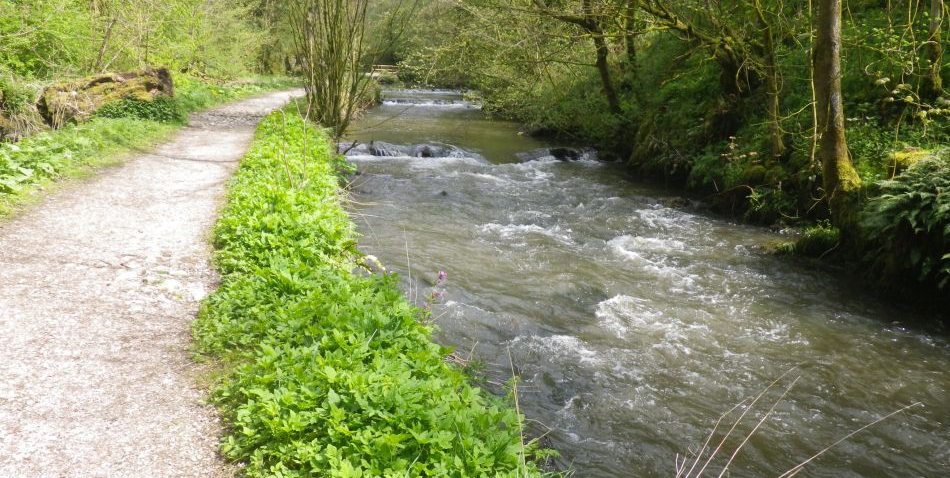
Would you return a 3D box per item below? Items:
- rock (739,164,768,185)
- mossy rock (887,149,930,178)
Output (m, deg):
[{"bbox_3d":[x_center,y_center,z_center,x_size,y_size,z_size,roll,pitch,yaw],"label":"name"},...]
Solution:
[{"bbox_3d":[4.305,-0.997,10.900,0.460,0.290,0.400,6,15,21],"label":"rock"},{"bbox_3d":[5.422,-0.930,8.800,0.560,0.350,0.450,9,17,31],"label":"mossy rock"}]

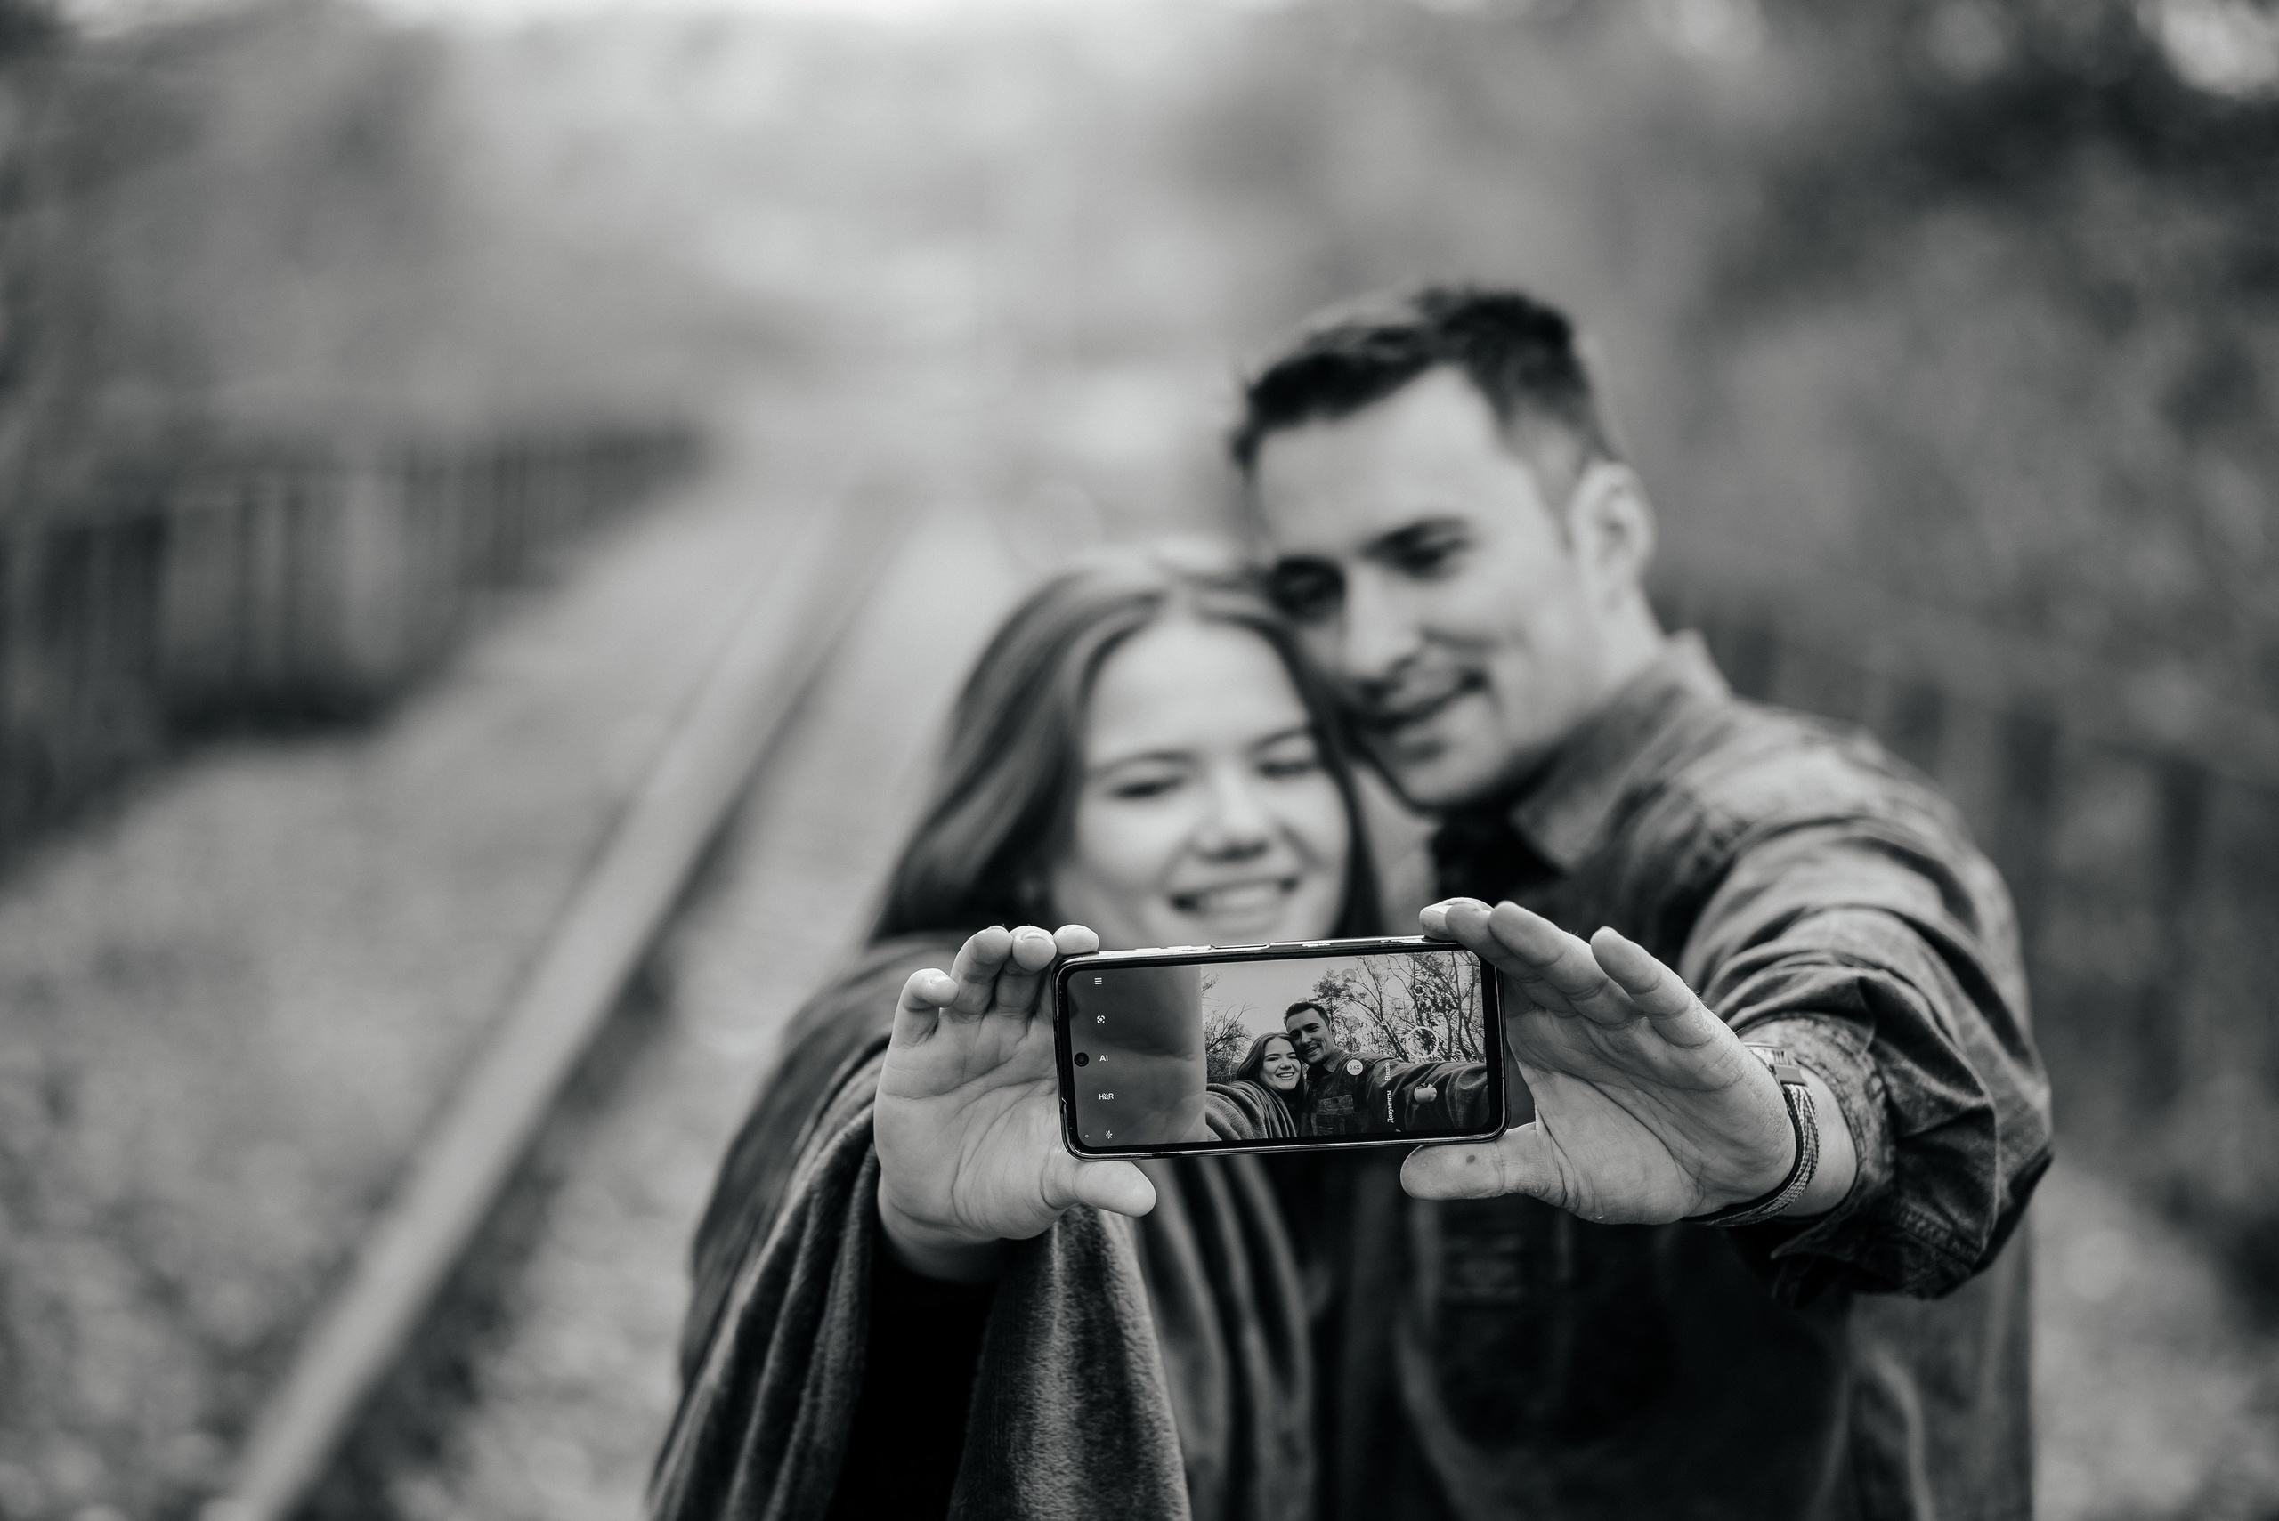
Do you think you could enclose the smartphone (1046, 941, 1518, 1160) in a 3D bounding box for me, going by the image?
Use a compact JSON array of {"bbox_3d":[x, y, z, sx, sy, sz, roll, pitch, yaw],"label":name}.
[{"bbox_3d":[0.052,0.107,2.008,0.166,0.078,0.009,-3,14,3],"label":"smartphone"}]

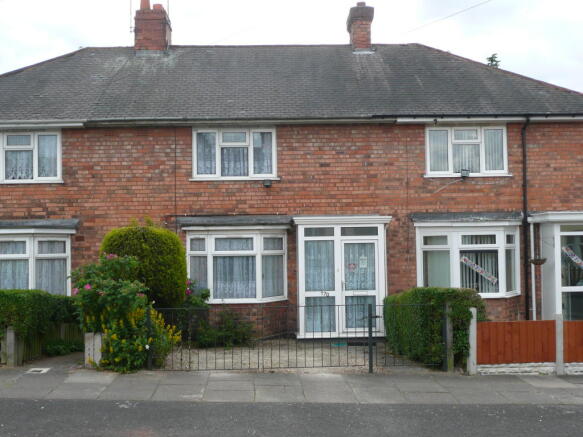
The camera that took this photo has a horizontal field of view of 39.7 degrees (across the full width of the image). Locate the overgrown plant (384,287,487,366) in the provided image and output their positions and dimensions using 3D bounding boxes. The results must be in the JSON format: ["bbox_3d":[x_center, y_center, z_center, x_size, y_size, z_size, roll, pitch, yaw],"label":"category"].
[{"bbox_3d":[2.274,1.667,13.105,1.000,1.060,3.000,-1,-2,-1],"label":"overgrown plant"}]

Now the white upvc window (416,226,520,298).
[{"bbox_3d":[3.721,0.916,16.941,2.140,1.470,0.650,-1,-2,-1],"label":"white upvc window"}]

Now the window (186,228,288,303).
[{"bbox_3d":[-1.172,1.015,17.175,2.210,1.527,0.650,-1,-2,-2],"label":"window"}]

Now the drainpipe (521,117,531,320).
[{"bbox_3d":[5.161,0.173,17.771,0.100,4.809,0.120,-1,-2,-2],"label":"drainpipe"}]

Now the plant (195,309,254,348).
[{"bbox_3d":[-1.295,2.138,15.755,1.150,0.680,0.850,-1,-2,-1],"label":"plant"}]

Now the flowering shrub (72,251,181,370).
[{"bbox_3d":[-2.337,1.313,11.657,1.420,1.620,1.300,-1,-2,-1],"label":"flowering shrub"}]

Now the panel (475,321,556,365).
[{"bbox_3d":[3.419,1.883,12.277,1.228,0.635,0.050,-1,-2,-2],"label":"panel"}]

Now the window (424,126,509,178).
[{"bbox_3d":[3.777,-1.432,17.360,1.760,1.070,0.130,-1,-2,-1],"label":"window"}]

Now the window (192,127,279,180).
[{"bbox_3d":[-1.211,-1.371,17.239,1.820,1.120,0.130,-1,-2,-1],"label":"window"}]

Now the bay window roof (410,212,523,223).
[{"bbox_3d":[3.767,-0.021,17.300,2.380,0.220,0.750,-1,-1,-2],"label":"bay window roof"}]

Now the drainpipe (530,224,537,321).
[{"bbox_3d":[5.285,1.330,17.669,0.080,2.487,0.100,-1,-2,-2],"label":"drainpipe"}]

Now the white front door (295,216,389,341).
[{"bbox_3d":[1.076,1.226,16.869,1.930,2.513,0.200,-1,-2,-2],"label":"white front door"}]

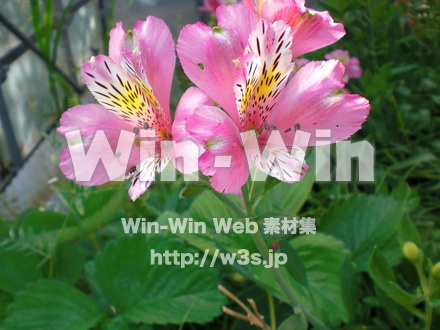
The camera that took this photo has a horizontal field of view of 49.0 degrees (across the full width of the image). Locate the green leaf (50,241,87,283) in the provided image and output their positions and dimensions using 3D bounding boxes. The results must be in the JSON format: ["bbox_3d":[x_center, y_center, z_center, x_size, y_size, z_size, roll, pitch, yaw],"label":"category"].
[{"bbox_3d":[-0.110,0.071,0.350,0.025,0.034,0.010,-6,21,2],"label":"green leaf"}]

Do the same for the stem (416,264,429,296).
[{"bbox_3d":[0.130,0.074,0.310,0.004,0.021,0.004,-16,12,0],"label":"stem"}]

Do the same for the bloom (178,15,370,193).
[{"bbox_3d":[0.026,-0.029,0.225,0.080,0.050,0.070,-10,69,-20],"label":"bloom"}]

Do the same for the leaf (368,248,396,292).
[{"bbox_3d":[0.108,0.069,0.320,0.014,0.033,0.009,-24,15,5],"label":"leaf"}]

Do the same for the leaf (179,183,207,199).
[{"bbox_3d":[-0.014,0.013,0.250,0.016,0.008,0.008,-13,32,-22],"label":"leaf"}]

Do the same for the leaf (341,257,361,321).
[{"bbox_3d":[0.084,0.080,0.310,0.013,0.043,0.009,2,18,5],"label":"leaf"}]

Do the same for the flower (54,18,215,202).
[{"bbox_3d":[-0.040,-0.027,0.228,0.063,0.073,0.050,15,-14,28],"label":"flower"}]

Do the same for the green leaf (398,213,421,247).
[{"bbox_3d":[0.133,0.045,0.340,0.015,0.026,0.008,-14,15,3],"label":"green leaf"}]

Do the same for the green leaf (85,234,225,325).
[{"bbox_3d":[-0.042,0.075,0.310,0.085,0.024,0.068,-20,43,-23],"label":"green leaf"}]

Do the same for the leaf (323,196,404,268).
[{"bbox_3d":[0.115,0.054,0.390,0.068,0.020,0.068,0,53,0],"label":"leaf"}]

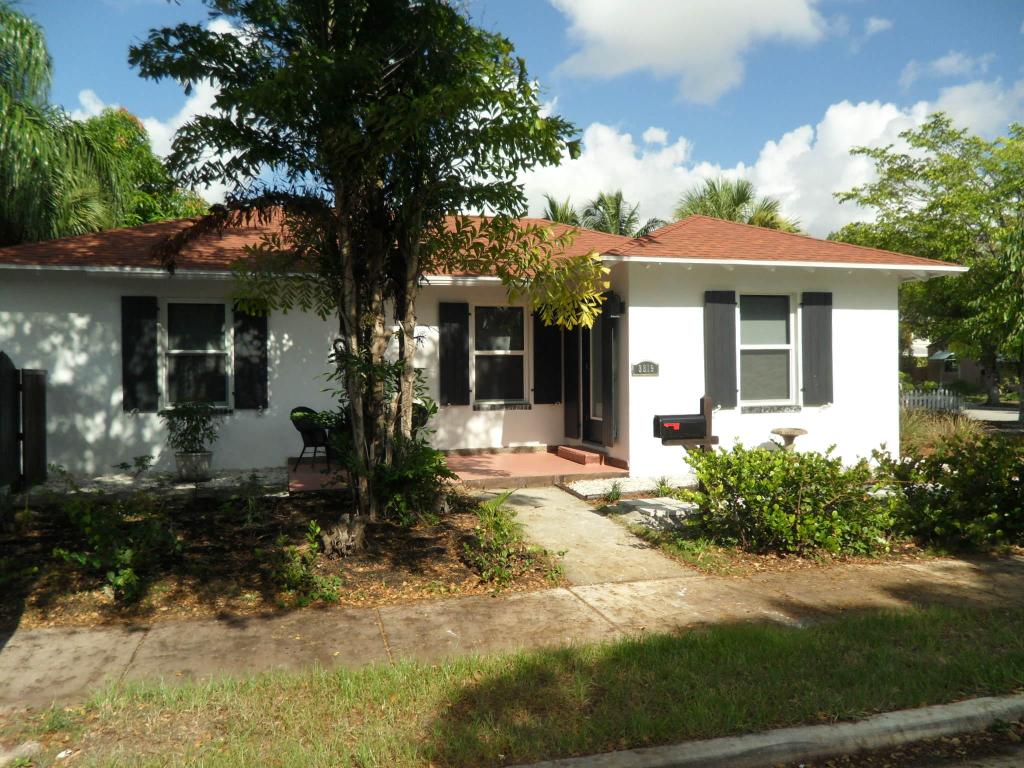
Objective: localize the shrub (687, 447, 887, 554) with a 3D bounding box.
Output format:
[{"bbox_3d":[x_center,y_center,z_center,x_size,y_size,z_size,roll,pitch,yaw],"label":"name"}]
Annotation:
[{"bbox_3d":[2.776,1.073,8.009,2.050,0.940,1.200,-1,0,-14],"label":"shrub"}]

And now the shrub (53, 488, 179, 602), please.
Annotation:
[{"bbox_3d":[-3.107,1.252,6.317,0.900,0.730,0.750,-1,0,-14],"label":"shrub"}]

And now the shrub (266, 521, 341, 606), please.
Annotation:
[{"bbox_3d":[-1.616,1.342,6.220,0.540,0.560,0.500,-1,0,-14],"label":"shrub"}]

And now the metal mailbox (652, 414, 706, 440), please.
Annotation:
[{"bbox_3d":[1.690,0.437,8.061,0.490,0.249,0.200,-1,0,-14],"label":"metal mailbox"}]

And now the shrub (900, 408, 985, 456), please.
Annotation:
[{"bbox_3d":[7.397,0.823,13.837,1.500,0.760,1.200,-1,0,-14],"label":"shrub"}]

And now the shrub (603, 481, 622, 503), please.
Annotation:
[{"bbox_3d":[1.196,1.281,9.539,0.230,0.245,0.230,-1,0,0],"label":"shrub"}]

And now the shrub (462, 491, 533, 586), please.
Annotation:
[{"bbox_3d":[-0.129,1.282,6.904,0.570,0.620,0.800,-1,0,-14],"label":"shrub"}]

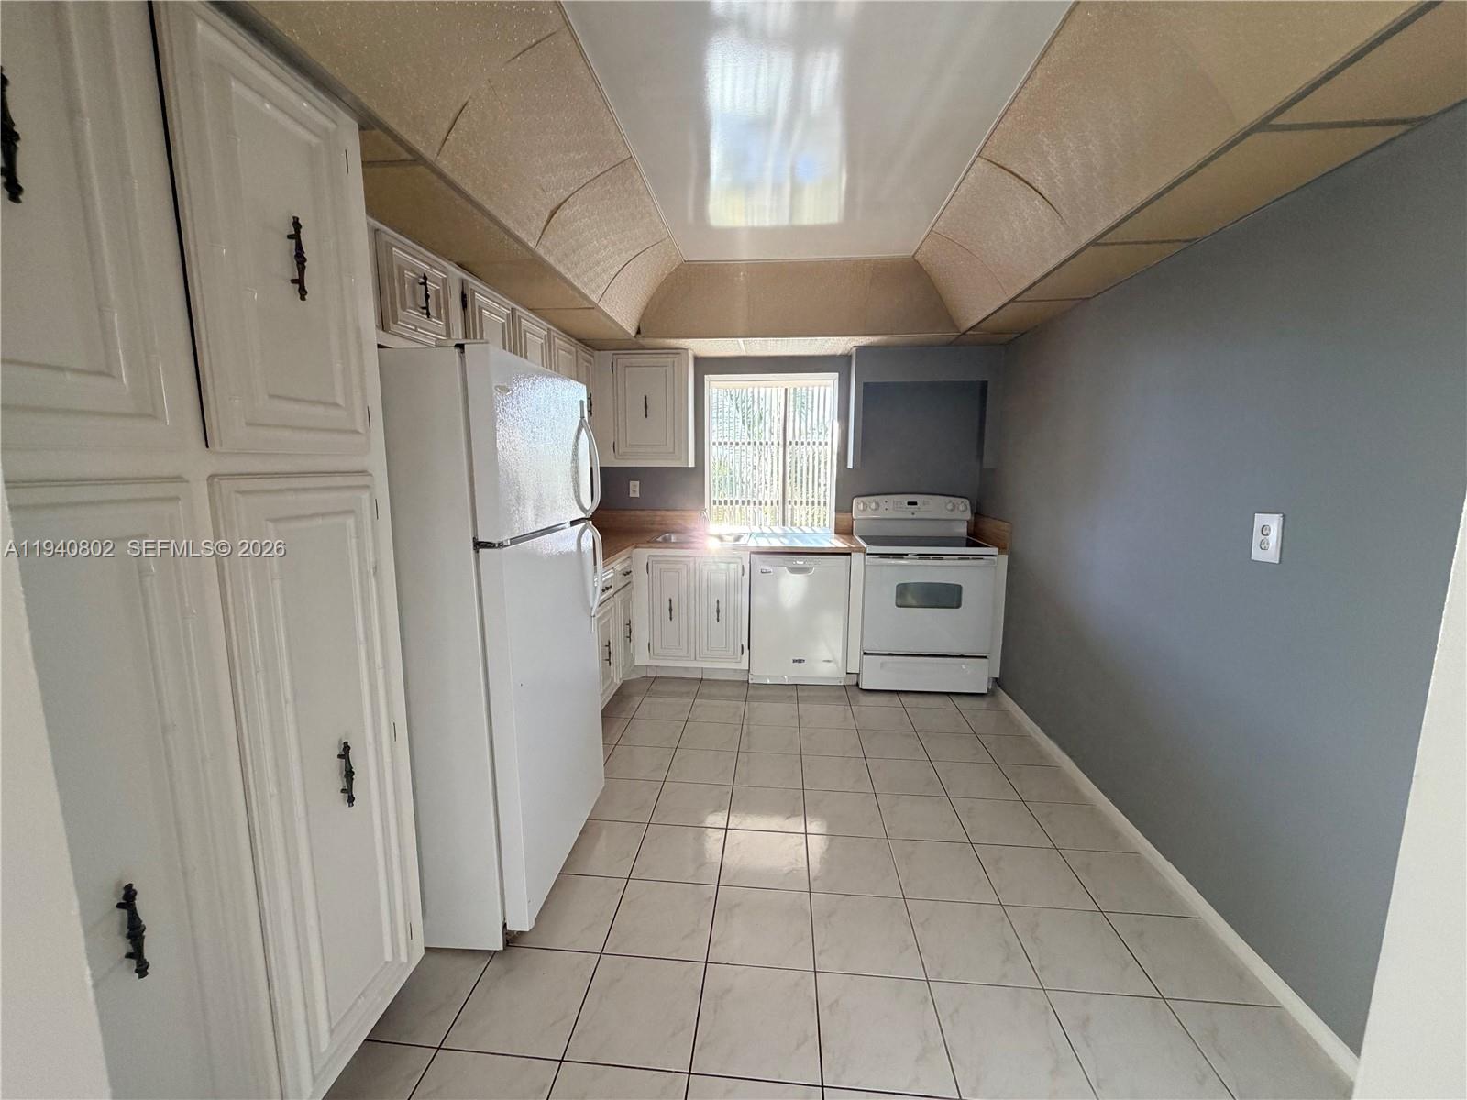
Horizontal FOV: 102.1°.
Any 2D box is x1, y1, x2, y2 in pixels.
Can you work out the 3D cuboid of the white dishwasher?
[{"bbox_3d":[0.426,0.406,3.955,0.607,0.833,0.585,1,9,5],"label":"white dishwasher"}]

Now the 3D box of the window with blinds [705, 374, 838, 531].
[{"bbox_3d":[0.259,-0.660,4.129,0.910,1.086,0.092,1,9,5],"label":"window with blinds"}]

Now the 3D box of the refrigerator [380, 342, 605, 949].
[{"bbox_3d":[-0.927,0.276,1.966,0.788,1.696,0.736,1,9,5],"label":"refrigerator"}]

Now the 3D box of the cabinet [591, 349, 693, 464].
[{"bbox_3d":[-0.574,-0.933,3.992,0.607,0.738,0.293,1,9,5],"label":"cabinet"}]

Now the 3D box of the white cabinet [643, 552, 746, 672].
[{"bbox_3d":[-0.240,0.346,4.013,0.715,0.753,0.594,1,9,5],"label":"white cabinet"}]

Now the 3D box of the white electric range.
[{"bbox_3d":[1.203,0.254,3.834,0.767,1.181,0.647,1,9,5],"label":"white electric range"}]

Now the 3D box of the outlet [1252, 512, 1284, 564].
[{"bbox_3d":[1.485,-0.035,1.660,0.012,0.131,0.094,1,9,5],"label":"outlet"}]

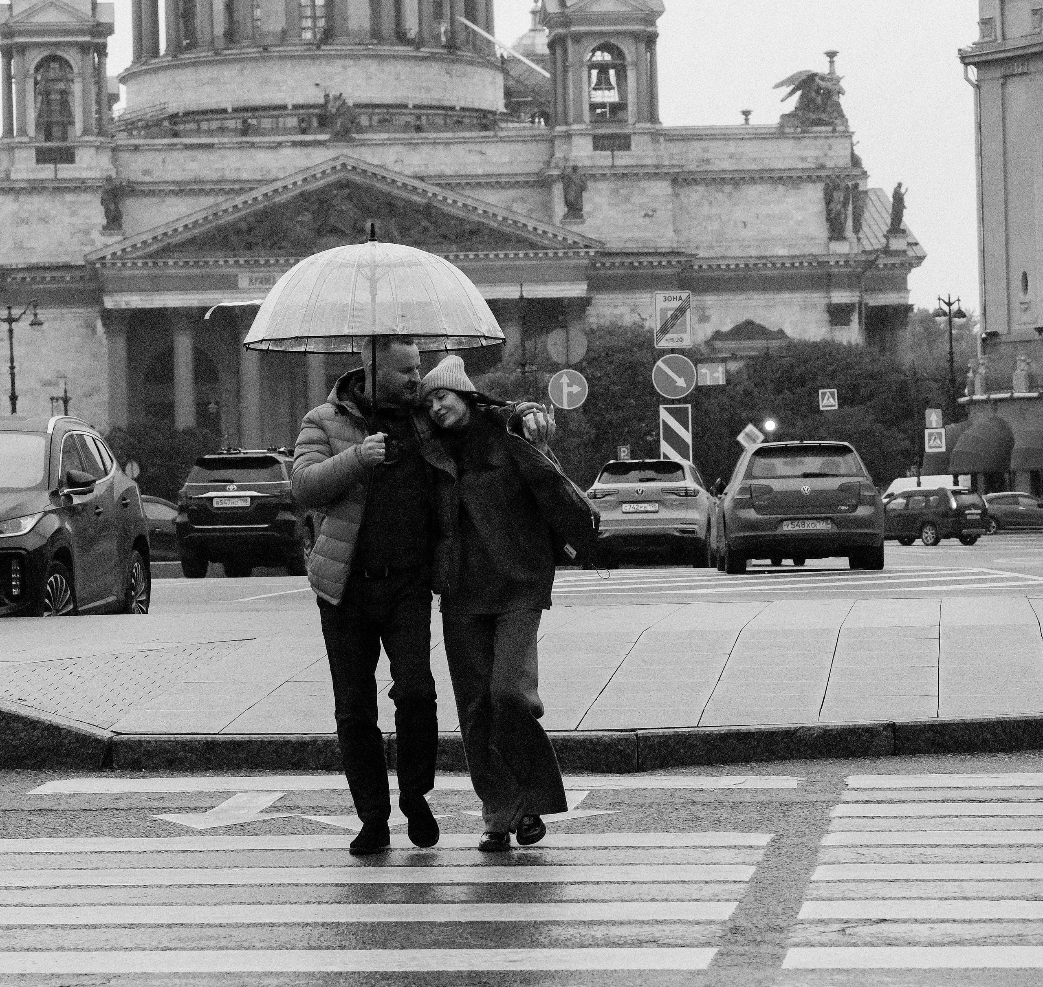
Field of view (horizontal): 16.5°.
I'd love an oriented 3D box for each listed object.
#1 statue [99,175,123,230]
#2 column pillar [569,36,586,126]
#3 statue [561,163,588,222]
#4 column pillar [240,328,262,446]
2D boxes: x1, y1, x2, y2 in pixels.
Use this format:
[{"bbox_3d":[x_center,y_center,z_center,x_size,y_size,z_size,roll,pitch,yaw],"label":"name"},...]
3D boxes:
[{"bbox_3d":[-36.343,-25.722,320.000,1.900,4.900,1.600,-2,0,-6],"label":"statue"},{"bbox_3d":[4.988,-36.192,316.437,1.300,7.935,1.300,-1,0,-6],"label":"column pillar"},{"bbox_3d":[4.534,-25.821,311.000,2.300,5.100,1.800,-2,0,-5],"label":"statue"},{"bbox_3d":[-23.069,-7.460,307.900,2.000,16.800,2.000,-2,0,-5],"label":"column pillar"}]

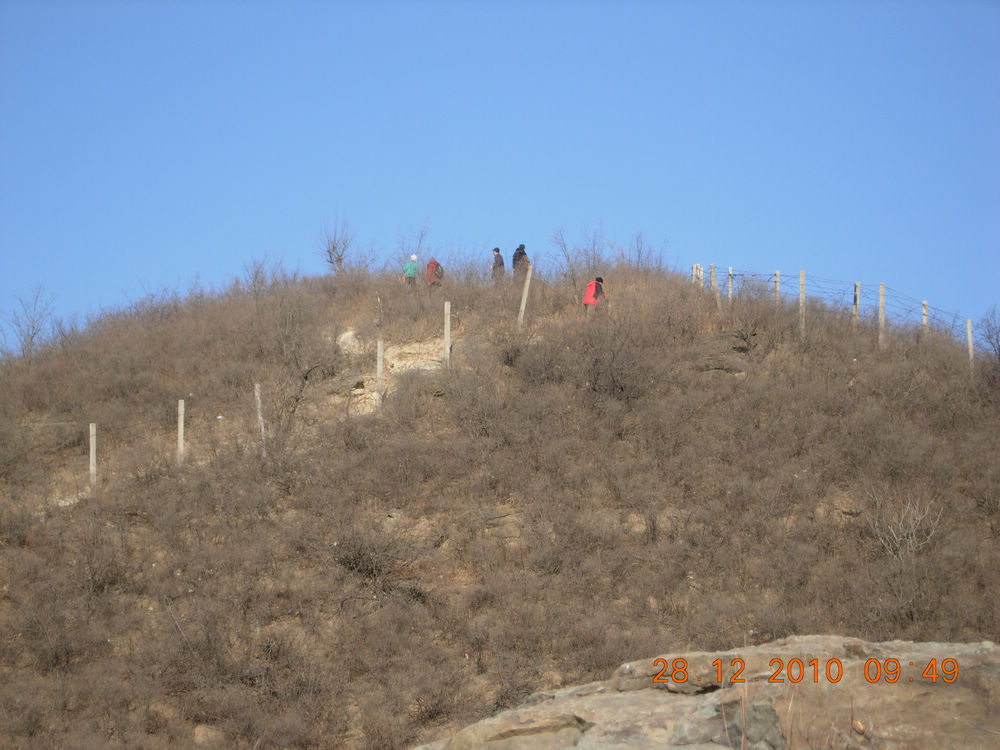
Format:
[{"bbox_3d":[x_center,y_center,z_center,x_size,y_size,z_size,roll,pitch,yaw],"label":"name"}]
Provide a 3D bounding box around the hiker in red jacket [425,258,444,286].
[{"bbox_3d":[-2.249,-3.280,125.000,0.600,1.580,0.550,-3,-6,35],"label":"hiker in red jacket"}]

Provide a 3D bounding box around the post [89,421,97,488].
[{"bbox_3d":[-11.635,2.300,104.000,0.150,1.900,0.150,0,-5,0],"label":"post"}]

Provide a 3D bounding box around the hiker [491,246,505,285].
[{"bbox_3d":[-0.086,-3.537,125.000,0.420,1.720,0.500,-1,-5,6],"label":"hiker"}]

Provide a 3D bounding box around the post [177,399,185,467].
[{"bbox_3d":[-9.112,1.671,104.000,0.150,1.980,0.150,0,-5,0],"label":"post"}]

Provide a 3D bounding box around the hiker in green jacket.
[{"bbox_3d":[-3.123,-3.402,127.000,0.580,1.650,0.420,-1,-5,12],"label":"hiker in green jacket"}]

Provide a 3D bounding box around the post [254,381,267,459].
[{"bbox_3d":[-6.683,1.303,102.000,0.140,2.100,0.140,-6,-5,0],"label":"post"}]

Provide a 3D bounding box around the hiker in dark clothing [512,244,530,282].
[{"bbox_3d":[0.710,-3.531,123.000,0.480,1.750,0.580,-4,-7,41],"label":"hiker in dark clothing"}]

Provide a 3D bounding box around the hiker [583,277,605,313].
[{"bbox_3d":[2.975,-2.333,114.000,0.650,1.600,0.550,4,-6,-38],"label":"hiker"}]

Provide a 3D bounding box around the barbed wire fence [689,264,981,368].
[{"bbox_3d":[10.201,-1.784,111.000,9.000,3.000,2.500,1,-5,-6],"label":"barbed wire fence"}]

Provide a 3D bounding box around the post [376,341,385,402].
[{"bbox_3d":[-3.447,-0.072,105.000,0.150,1.880,0.150,0,-5,0],"label":"post"}]

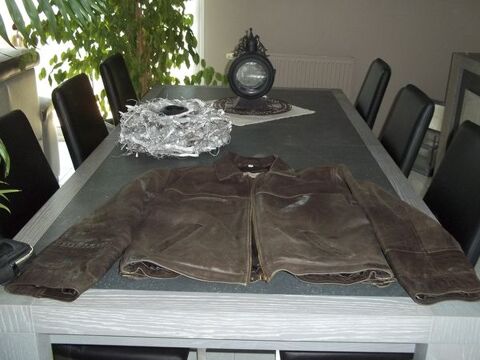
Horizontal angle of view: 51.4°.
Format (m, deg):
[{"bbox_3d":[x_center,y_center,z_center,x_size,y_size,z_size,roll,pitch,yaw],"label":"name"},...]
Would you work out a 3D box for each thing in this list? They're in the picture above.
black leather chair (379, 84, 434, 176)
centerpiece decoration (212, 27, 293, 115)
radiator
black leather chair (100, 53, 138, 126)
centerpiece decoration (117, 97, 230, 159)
[{"bbox_3d":[0.391,0.118,2.067,0.570,0.960,0.410,1,23,1],"label":"black leather chair"},{"bbox_3d":[0.063,-0.548,2.445,0.386,0.372,0.386,1,23,1],"label":"centerpiece decoration"},{"bbox_3d":[0.433,-0.682,3.985,0.894,0.600,0.100,5,23,9],"label":"radiator"},{"bbox_3d":[-0.387,-0.156,2.701,0.570,0.960,0.410,1,23,1],"label":"black leather chair"},{"bbox_3d":[-0.244,-0.204,1.899,0.424,0.149,0.424,1,23,1],"label":"centerpiece decoration"}]

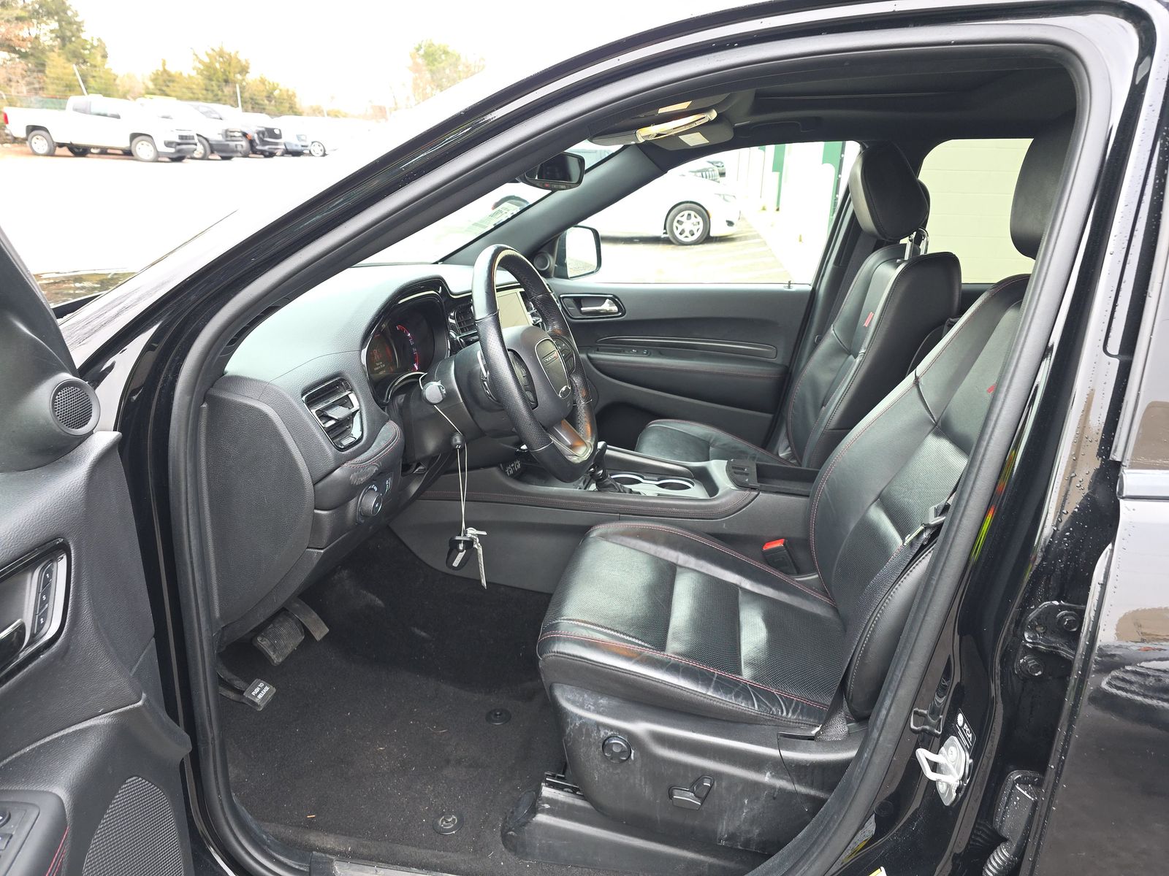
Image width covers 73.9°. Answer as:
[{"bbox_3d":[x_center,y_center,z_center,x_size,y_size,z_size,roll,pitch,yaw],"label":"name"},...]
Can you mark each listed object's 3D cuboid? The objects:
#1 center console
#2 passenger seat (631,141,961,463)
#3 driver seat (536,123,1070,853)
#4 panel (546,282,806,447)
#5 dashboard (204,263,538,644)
[{"bbox_3d":[0.123,0.144,1.680,1.050,0.370,0.260,6,21,9],"label":"center console"},{"bbox_3d":[0.482,-0.183,1.899,0.720,1.030,0.540,6,21,9],"label":"passenger seat"},{"bbox_3d":[0.365,0.079,1.181,0.825,1.060,0.545,6,21,9],"label":"driver seat"},{"bbox_3d":[0.198,-0.199,2.325,0.860,0.560,0.150,6,21,9],"label":"panel"},{"bbox_3d":[-0.364,-0.173,1.656,0.500,0.470,1.490,6,21,9],"label":"dashboard"}]

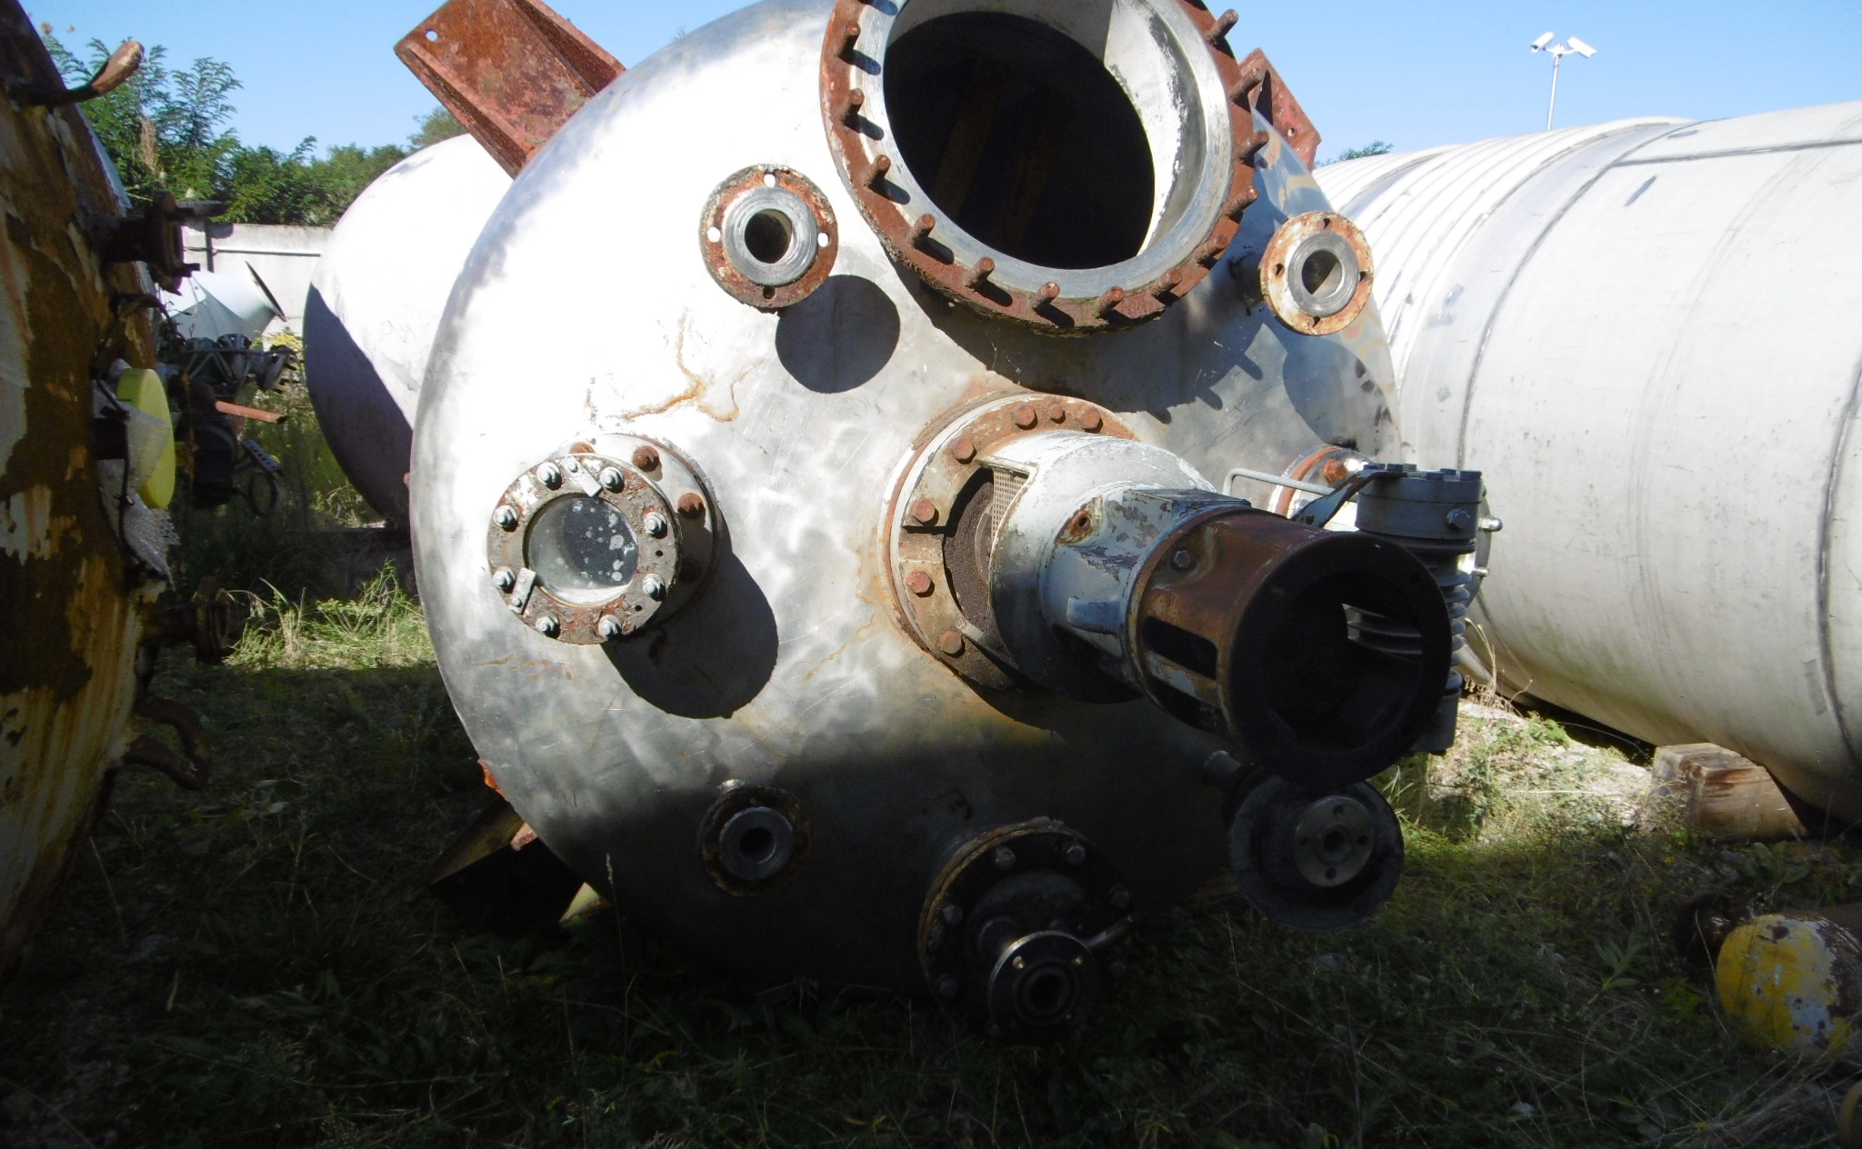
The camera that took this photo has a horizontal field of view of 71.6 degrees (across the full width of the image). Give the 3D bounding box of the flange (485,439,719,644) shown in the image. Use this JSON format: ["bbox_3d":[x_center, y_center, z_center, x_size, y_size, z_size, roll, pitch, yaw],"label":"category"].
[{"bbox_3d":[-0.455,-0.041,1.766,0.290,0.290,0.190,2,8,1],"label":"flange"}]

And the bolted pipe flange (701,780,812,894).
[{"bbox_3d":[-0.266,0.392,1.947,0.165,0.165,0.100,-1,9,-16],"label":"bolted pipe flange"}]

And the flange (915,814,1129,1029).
[{"bbox_3d":[0.174,0.579,1.976,0.340,0.340,0.310,-1,9,-16],"label":"flange"}]

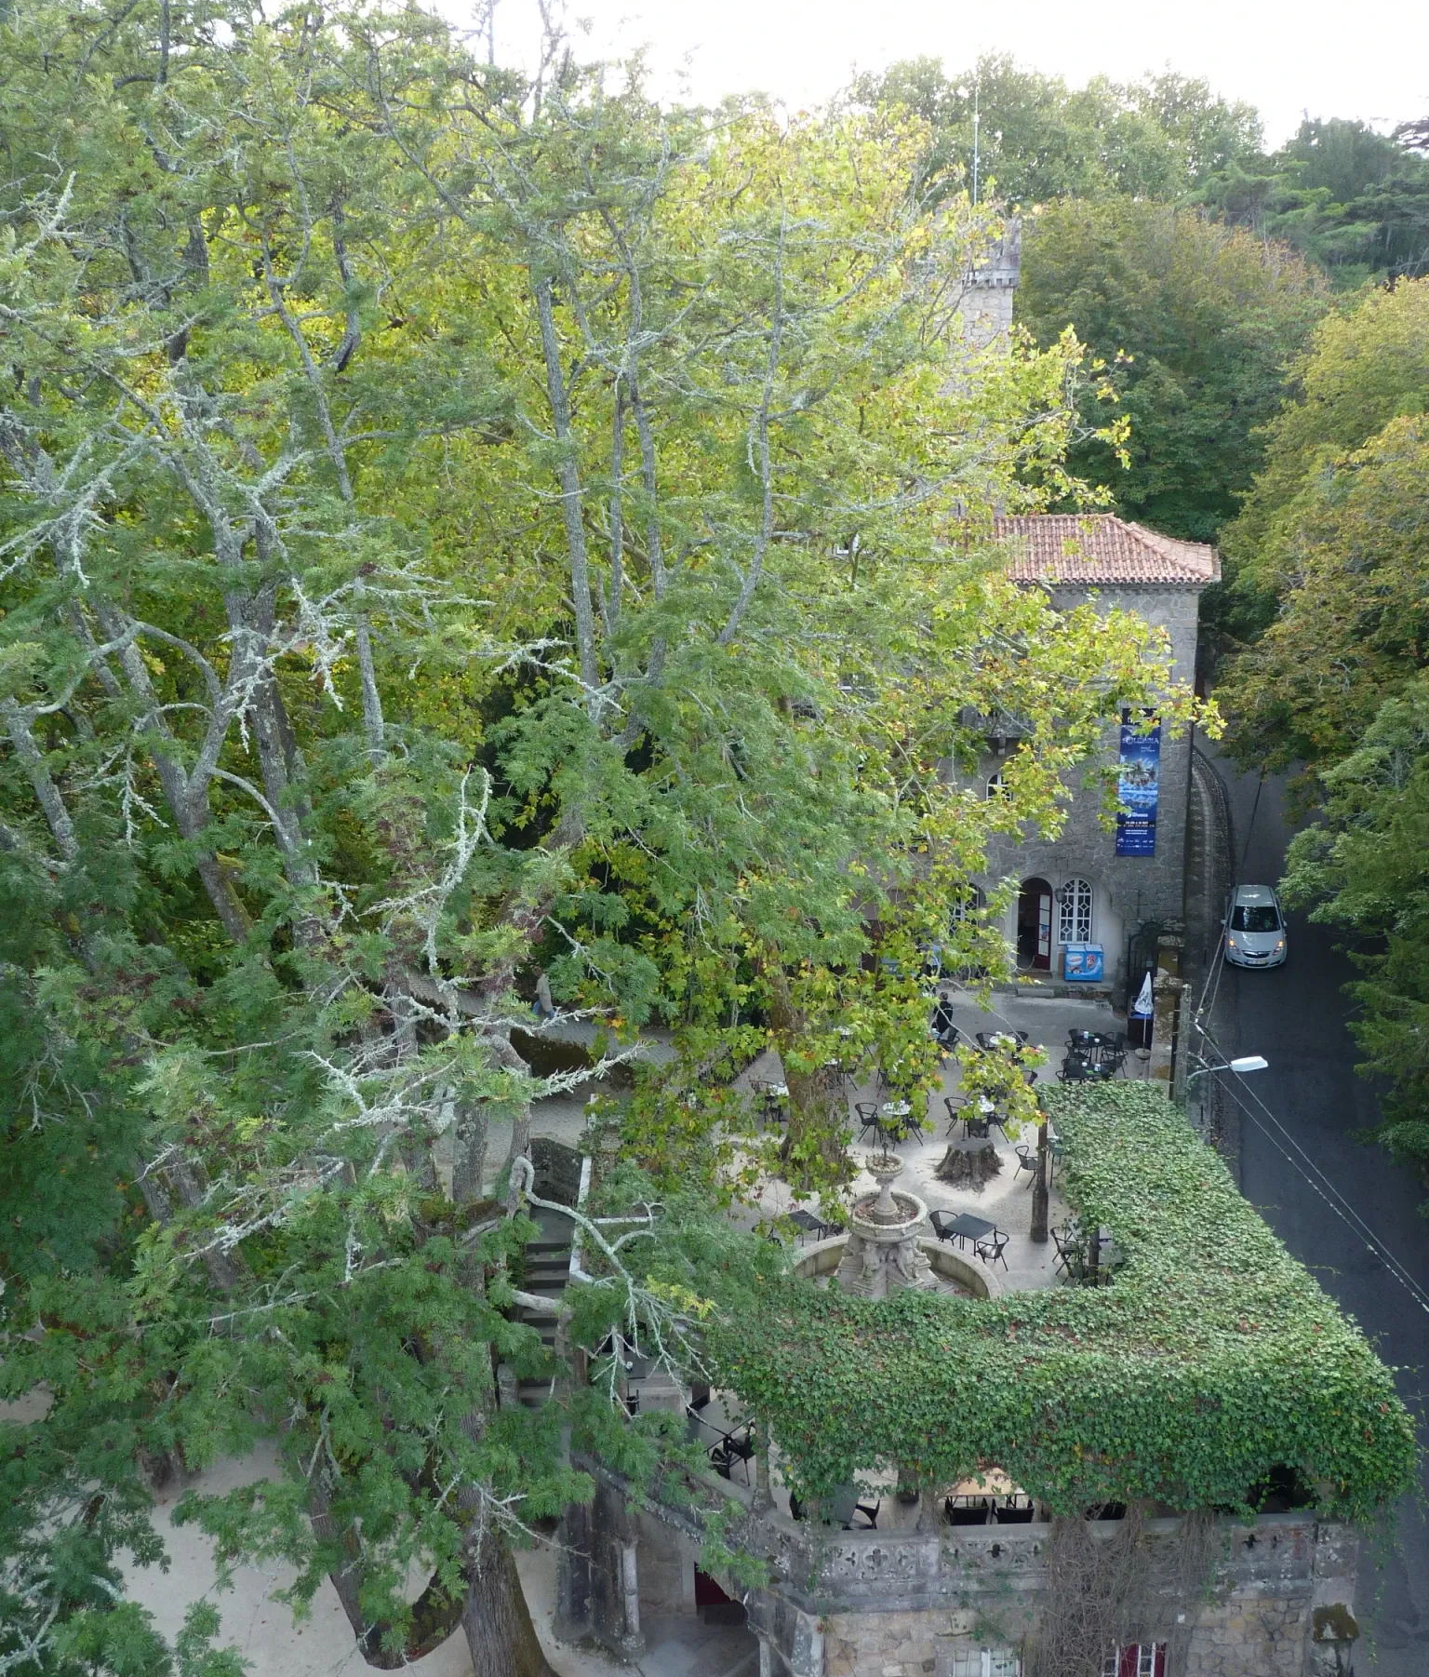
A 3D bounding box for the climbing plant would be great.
[{"bbox_3d":[4.408,7.053,23.866,9.200,2.200,8.700,-2,16,0],"label":"climbing plant"}]

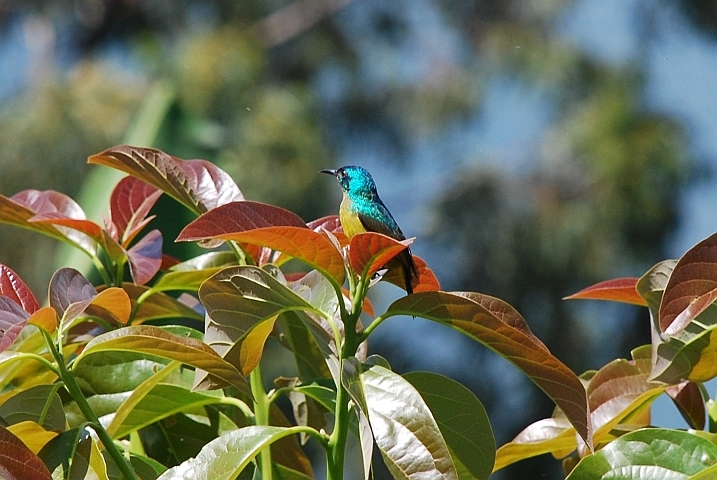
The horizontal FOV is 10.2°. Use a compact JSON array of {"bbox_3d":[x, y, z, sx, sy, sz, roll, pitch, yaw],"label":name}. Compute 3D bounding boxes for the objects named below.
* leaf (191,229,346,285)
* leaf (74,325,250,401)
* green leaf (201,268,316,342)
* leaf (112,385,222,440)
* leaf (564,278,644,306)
[{"bbox_3d":[-0.060,0.008,2.500,0.105,0.040,0.046,9,-6,-15],"label":"leaf"},{"bbox_3d":[-0.121,0.076,2.480,0.113,0.041,0.043,13,-1,12],"label":"leaf"},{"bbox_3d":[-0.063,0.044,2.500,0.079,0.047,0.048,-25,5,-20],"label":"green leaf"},{"bbox_3d":[-0.118,0.106,2.500,0.076,0.026,0.038,-19,3,-21],"label":"leaf"},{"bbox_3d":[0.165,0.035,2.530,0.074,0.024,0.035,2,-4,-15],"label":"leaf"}]

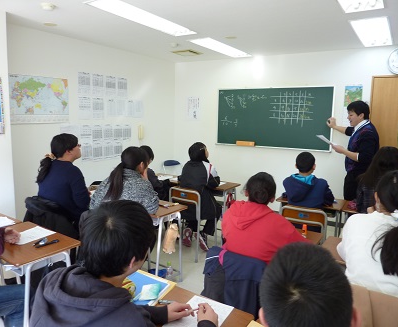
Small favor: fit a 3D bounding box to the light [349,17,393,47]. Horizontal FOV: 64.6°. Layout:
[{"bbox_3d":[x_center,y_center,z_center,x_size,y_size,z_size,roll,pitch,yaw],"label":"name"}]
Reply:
[{"bbox_3d":[1.925,-1.434,3.450,0.310,0.080,1.270,7,10,33],"label":"light"}]

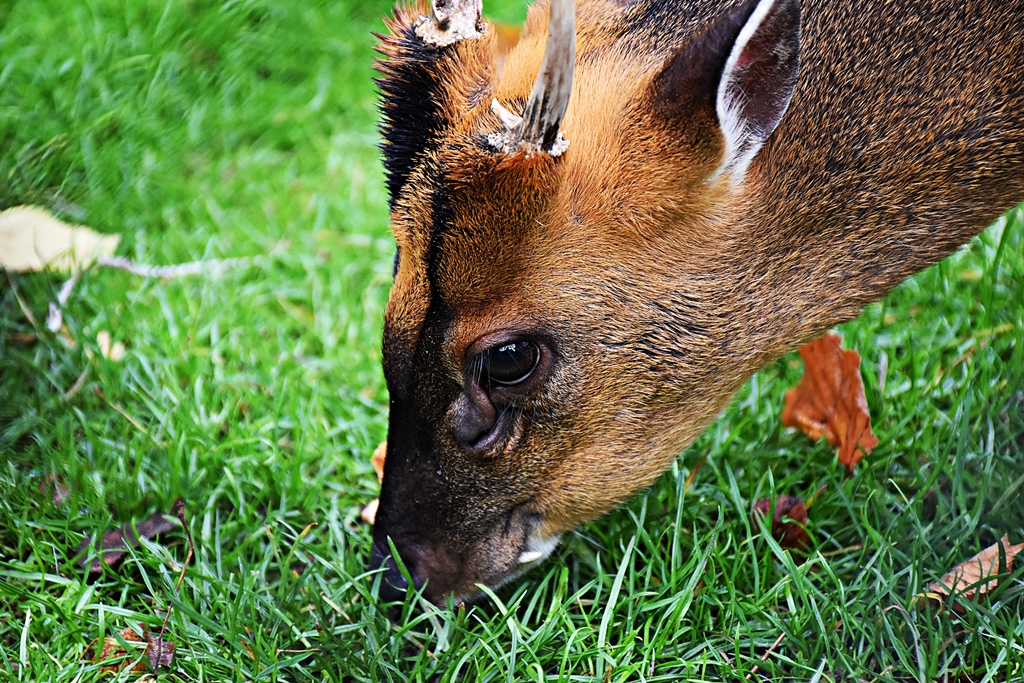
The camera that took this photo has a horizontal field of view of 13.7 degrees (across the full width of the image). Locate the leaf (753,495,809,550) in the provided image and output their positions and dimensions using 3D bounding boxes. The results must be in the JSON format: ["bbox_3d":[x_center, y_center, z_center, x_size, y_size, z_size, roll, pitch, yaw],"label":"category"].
[{"bbox_3d":[0.106,0.071,1.684,0.023,0.014,0.018,0,35,0],"label":"leaf"}]

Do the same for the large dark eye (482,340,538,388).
[{"bbox_3d":[-0.001,0.008,1.591,0.022,0.018,0.015,-5,17,2],"label":"large dark eye"}]

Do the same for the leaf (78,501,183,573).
[{"bbox_3d":[-0.151,0.077,1.684,0.045,0.011,0.021,-18,39,-24],"label":"leaf"}]

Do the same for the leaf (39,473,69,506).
[{"bbox_3d":[-0.184,0.059,1.710,0.014,0.008,0.015,0,35,0],"label":"leaf"}]

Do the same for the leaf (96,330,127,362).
[{"bbox_3d":[-0.168,0.002,1.791,0.013,0.007,0.012,0,35,0],"label":"leaf"}]

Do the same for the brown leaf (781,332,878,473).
[{"bbox_3d":[0.129,0.024,1.733,0.042,0.043,0.037,0,35,0],"label":"brown leaf"}]

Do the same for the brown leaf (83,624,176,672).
[{"bbox_3d":[-0.146,0.117,1.627,0.035,0.009,0.023,0,35,0],"label":"brown leaf"}]

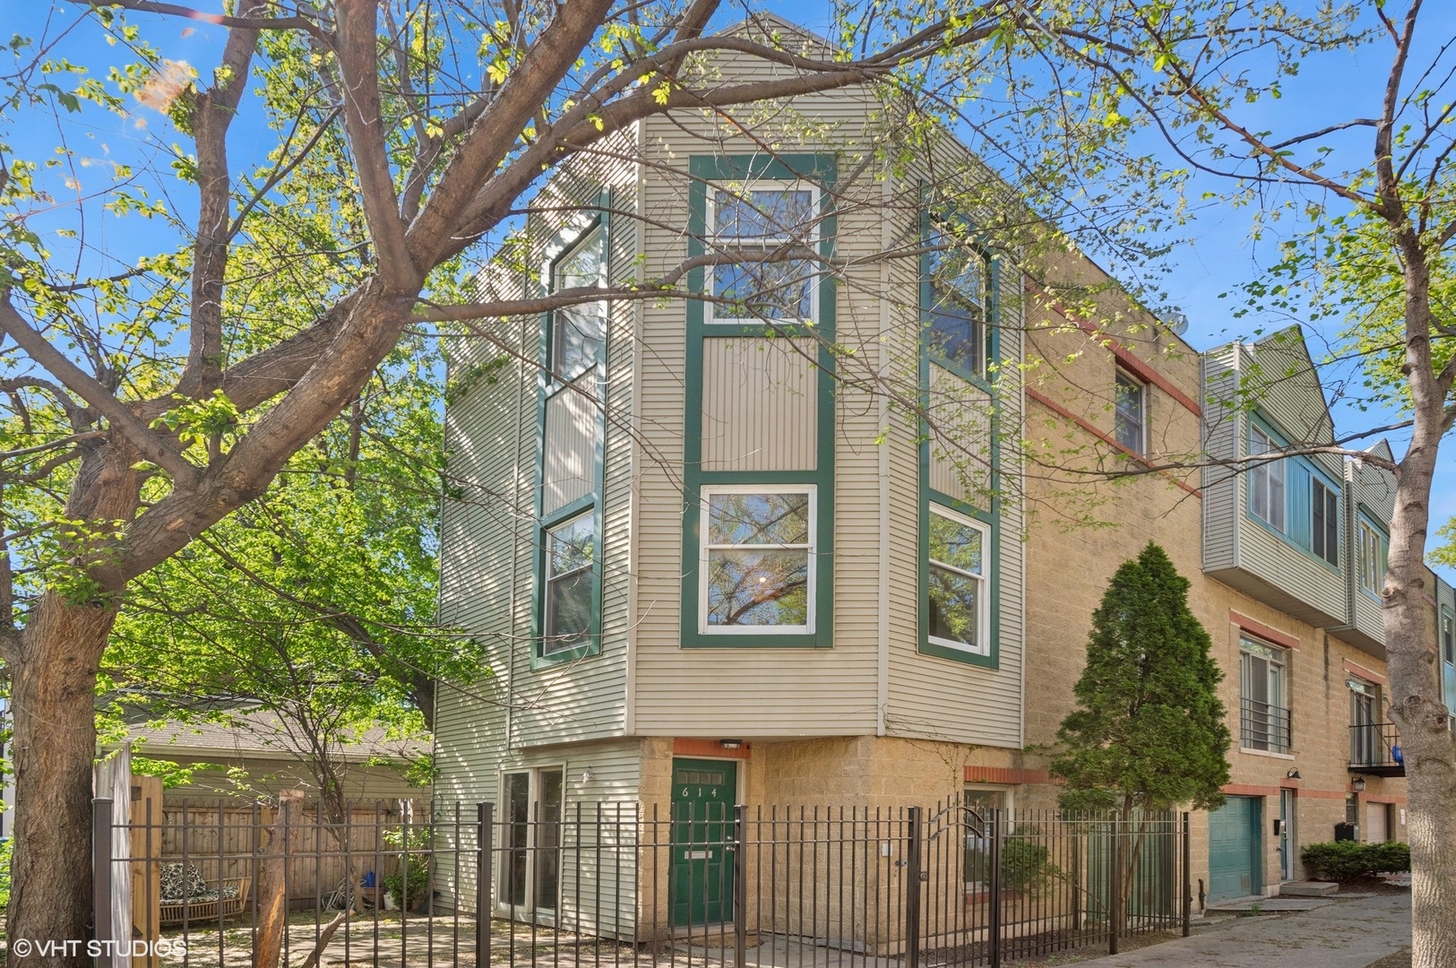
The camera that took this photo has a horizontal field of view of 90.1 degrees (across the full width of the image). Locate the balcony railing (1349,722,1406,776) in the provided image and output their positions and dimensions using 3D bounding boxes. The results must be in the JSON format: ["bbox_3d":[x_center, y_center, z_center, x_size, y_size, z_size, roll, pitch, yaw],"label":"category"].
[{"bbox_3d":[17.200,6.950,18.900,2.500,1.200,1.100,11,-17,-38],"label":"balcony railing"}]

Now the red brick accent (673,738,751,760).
[{"bbox_3d":[-0.190,3.180,8.750,1.080,0.210,0.100,9,-15,-32],"label":"red brick accent"}]

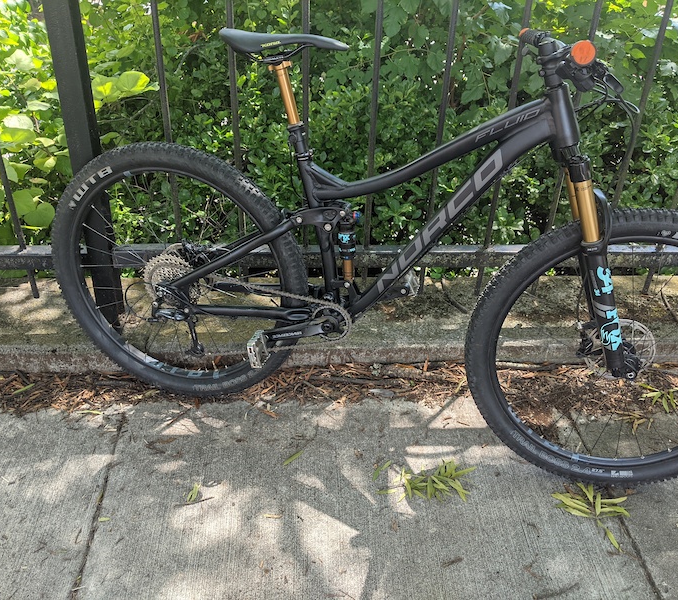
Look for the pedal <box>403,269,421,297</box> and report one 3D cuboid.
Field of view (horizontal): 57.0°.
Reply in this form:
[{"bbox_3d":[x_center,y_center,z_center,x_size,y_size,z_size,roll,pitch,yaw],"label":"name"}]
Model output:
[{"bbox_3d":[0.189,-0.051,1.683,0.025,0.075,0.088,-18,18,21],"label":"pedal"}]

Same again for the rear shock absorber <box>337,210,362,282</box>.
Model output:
[{"bbox_3d":[0.025,-0.126,1.536,0.056,0.200,0.050,4,24,13],"label":"rear shock absorber"}]

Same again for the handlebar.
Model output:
[{"bbox_3d":[0.451,-0.495,1.263,0.135,0.100,0.770,8,26,6],"label":"handlebar"}]

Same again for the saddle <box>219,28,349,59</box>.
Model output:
[{"bbox_3d":[-0.112,-0.559,1.380,0.275,0.062,0.143,11,26,10],"label":"saddle"}]

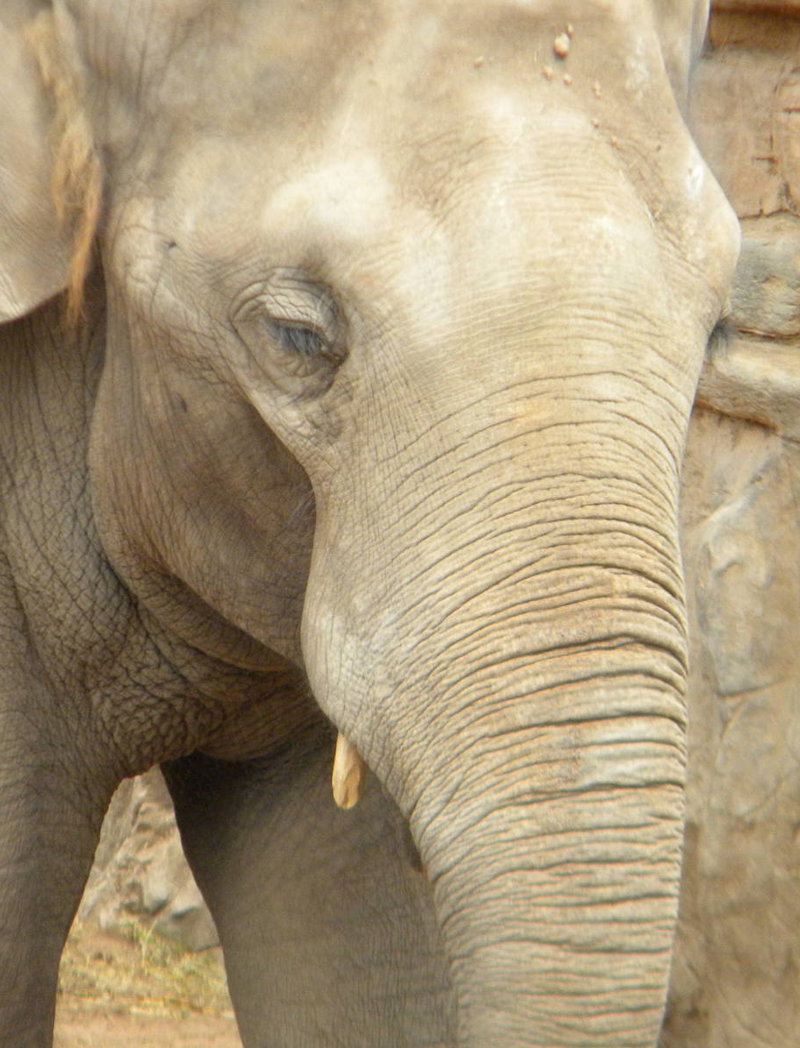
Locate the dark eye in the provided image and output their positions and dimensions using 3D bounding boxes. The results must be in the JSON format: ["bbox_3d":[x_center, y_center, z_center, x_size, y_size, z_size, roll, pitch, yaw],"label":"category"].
[{"bbox_3d":[-0.108,-0.197,12.000,0.057,0.040,0.030,2,5,21],"label":"dark eye"}]

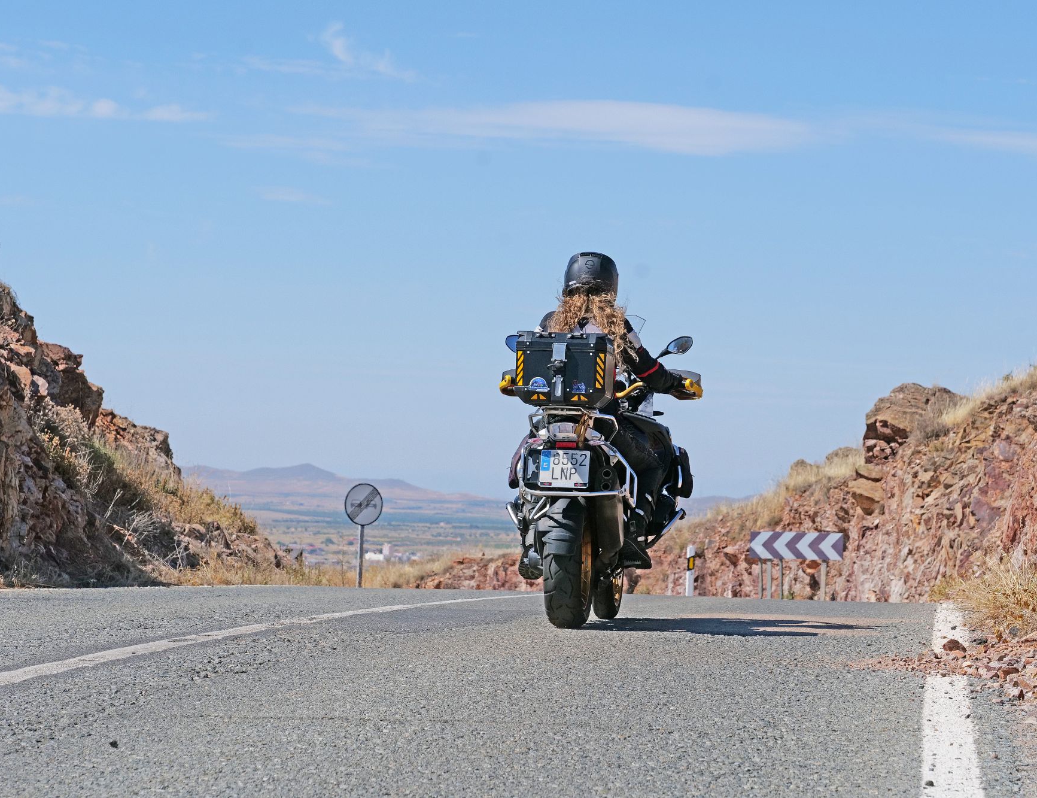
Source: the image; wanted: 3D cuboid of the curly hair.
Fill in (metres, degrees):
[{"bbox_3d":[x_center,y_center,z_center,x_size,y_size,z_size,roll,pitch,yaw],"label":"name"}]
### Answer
[{"bbox_3d":[0.337,-0.350,16.380,0.400,0.310,0.220,0,-1,8],"label":"curly hair"}]

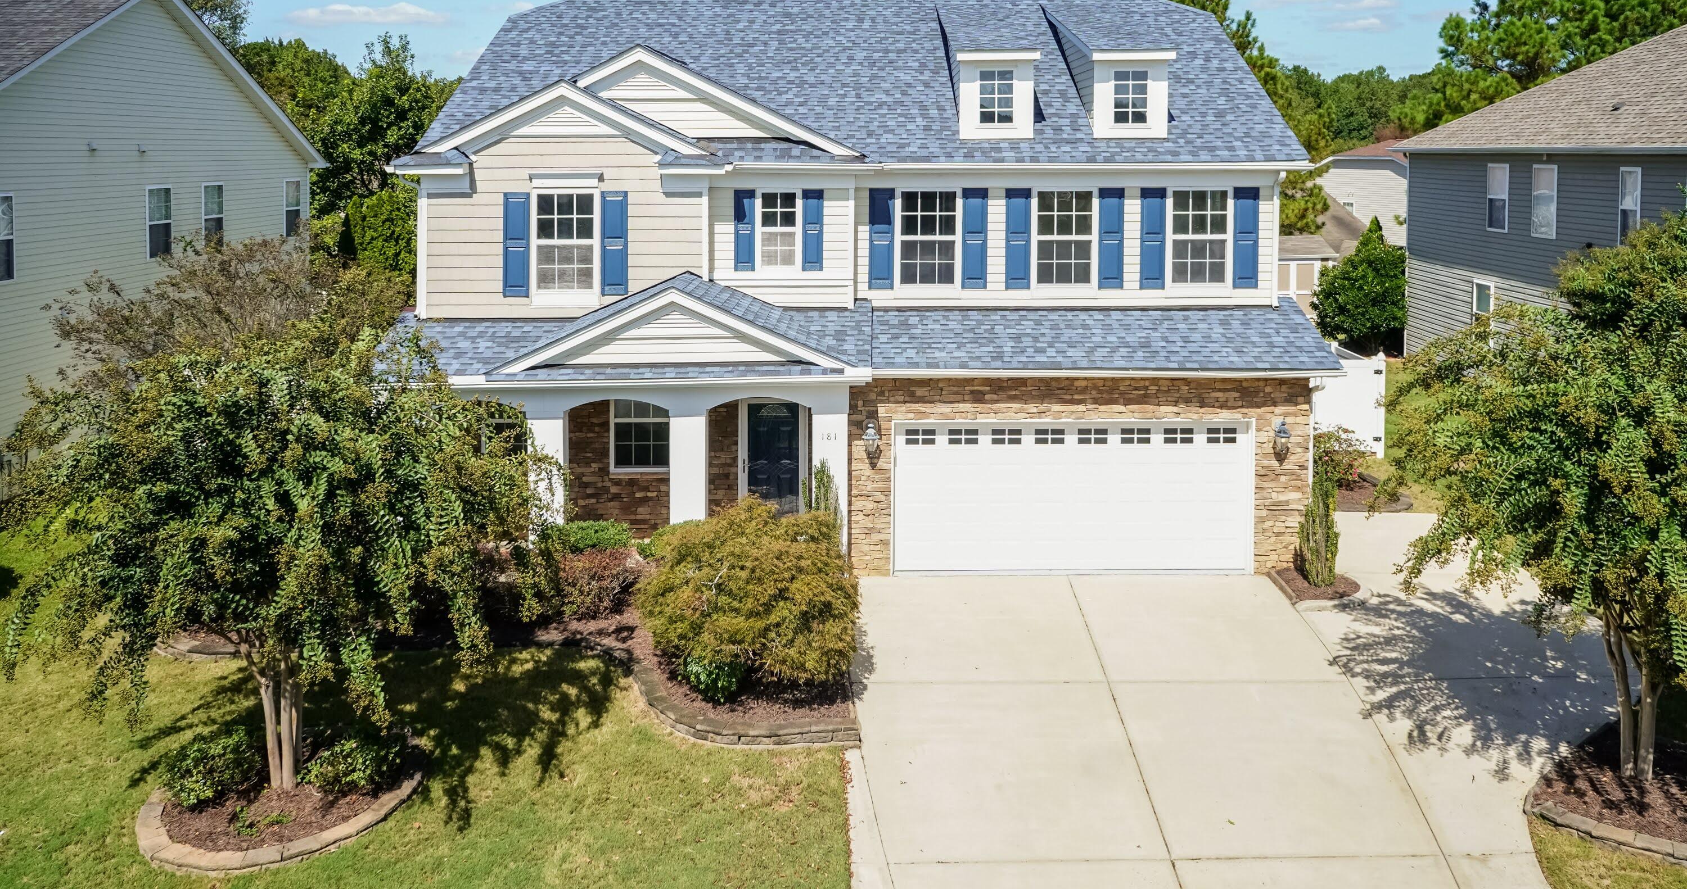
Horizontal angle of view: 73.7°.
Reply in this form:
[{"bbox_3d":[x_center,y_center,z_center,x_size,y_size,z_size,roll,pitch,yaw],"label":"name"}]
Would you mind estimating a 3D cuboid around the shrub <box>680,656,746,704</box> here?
[{"bbox_3d":[-1.460,2.600,12.400,0.740,0.520,0.650,0,8,0],"label":"shrub"}]

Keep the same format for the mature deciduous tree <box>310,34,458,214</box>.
[{"bbox_3d":[-13.900,-8.700,35.000,6.000,8.300,5.800,0,8,0],"label":"mature deciduous tree"}]

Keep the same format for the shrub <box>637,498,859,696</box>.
[{"bbox_3d":[-1.150,1.630,13.300,2.600,1.950,2.400,0,8,0],"label":"shrub"}]

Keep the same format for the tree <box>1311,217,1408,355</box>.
[{"bbox_3d":[14.600,-4.450,31.500,3.000,3.900,3.000,0,8,0],"label":"tree"}]

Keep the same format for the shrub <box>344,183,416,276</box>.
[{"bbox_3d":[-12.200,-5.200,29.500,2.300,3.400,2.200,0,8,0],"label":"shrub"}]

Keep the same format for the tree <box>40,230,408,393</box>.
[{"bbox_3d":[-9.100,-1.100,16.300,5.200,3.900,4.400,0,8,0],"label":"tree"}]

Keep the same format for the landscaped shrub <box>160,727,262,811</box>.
[{"bbox_3d":[-6.100,3.100,10.800,1.000,0.750,0.920,0,8,0],"label":"landscaped shrub"}]

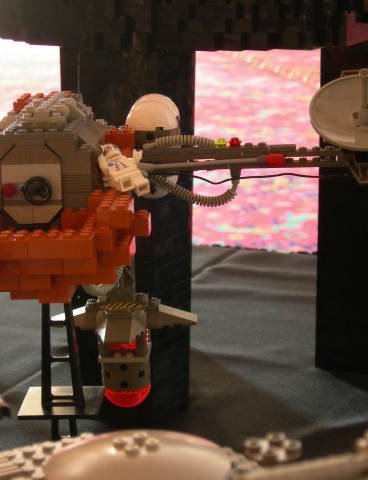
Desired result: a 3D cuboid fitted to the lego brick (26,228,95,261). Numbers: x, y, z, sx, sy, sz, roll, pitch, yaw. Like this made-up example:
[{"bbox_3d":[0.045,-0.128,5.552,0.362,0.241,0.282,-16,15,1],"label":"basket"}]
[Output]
[{"bbox_3d":[-0.061,0.002,0.679,0.032,0.011,0.016,-1,13,3],"label":"lego brick"}]

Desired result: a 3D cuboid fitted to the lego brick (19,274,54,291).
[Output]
[{"bbox_3d":[-0.075,0.017,0.702,0.016,0.011,0.019,-1,13,3],"label":"lego brick"}]

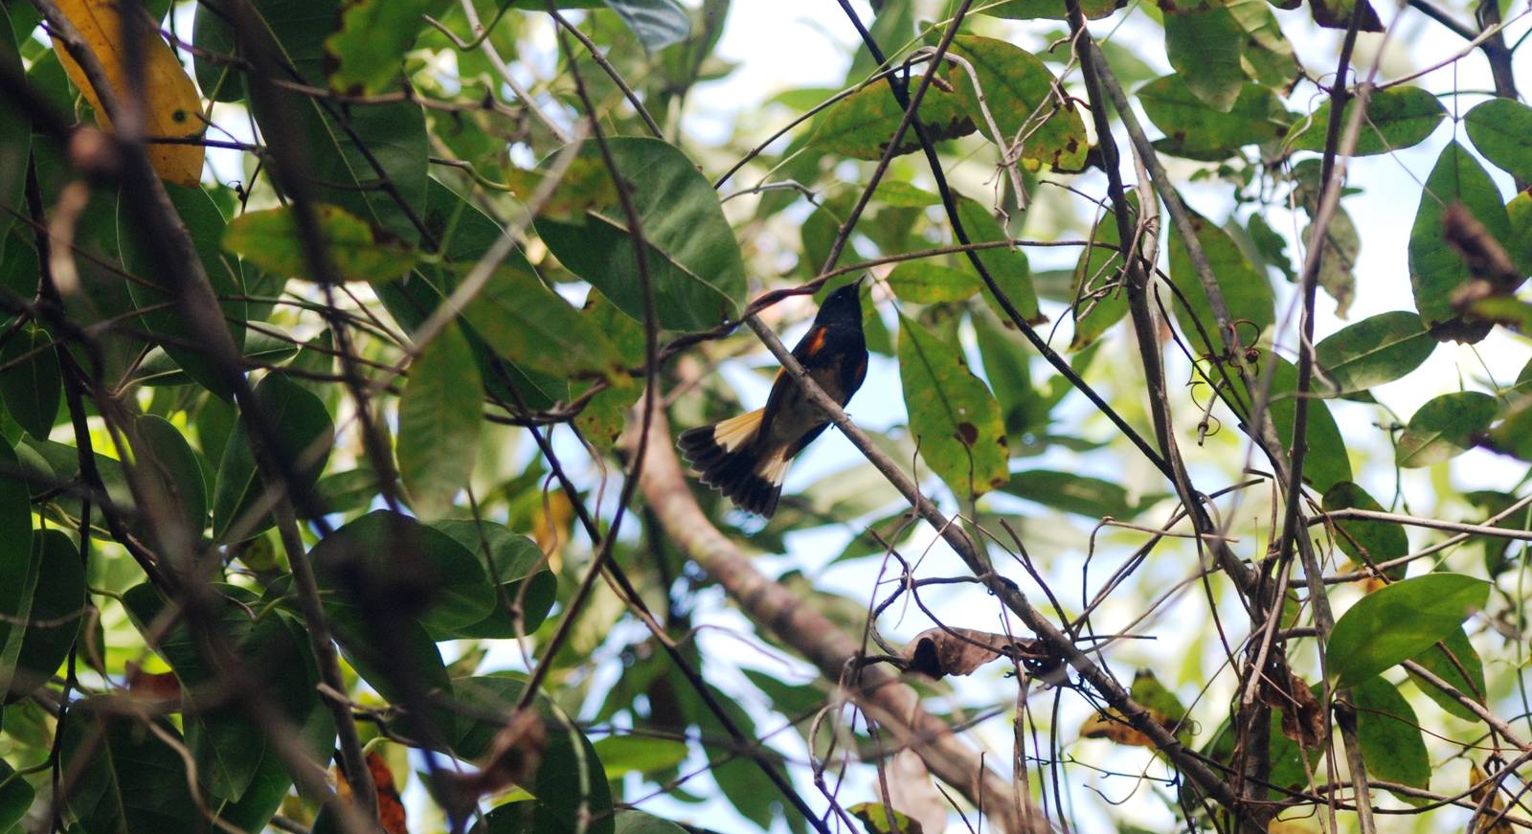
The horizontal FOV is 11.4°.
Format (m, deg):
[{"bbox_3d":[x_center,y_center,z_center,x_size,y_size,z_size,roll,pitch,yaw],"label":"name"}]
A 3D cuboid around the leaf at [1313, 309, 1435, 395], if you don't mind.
[{"bbox_3d":[0.279,-0.030,3.520,0.061,0.012,0.030,-22,-66,11],"label":"leaf"}]

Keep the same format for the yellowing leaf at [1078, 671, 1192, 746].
[{"bbox_3d":[0.179,0.142,3.720,0.054,0.022,0.037,-2,-66,7],"label":"yellowing leaf"}]

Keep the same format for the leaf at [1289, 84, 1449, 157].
[{"bbox_3d":[0.295,-0.146,3.780,0.083,0.016,0.045,-13,-45,-6],"label":"leaf"}]

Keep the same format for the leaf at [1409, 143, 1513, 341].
[{"bbox_3d":[0.342,-0.086,3.770,0.052,0.103,0.018,-5,-20,8],"label":"leaf"}]

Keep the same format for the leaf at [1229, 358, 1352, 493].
[{"bbox_3d":[0.257,0.002,3.800,0.018,0.090,0.045,-29,-19,-52],"label":"leaf"}]

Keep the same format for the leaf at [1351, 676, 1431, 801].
[{"bbox_3d":[0.309,0.157,3.800,0.043,0.082,0.017,-37,-13,29],"label":"leaf"}]

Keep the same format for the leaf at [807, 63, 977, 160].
[{"bbox_3d":[0.061,-0.147,3.720,0.086,0.018,0.044,-18,-49,0],"label":"leaf"}]

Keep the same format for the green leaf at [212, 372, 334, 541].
[{"bbox_3d":[-0.222,0.018,3.450,0.042,0.094,0.018,25,-34,-9],"label":"green leaf"}]

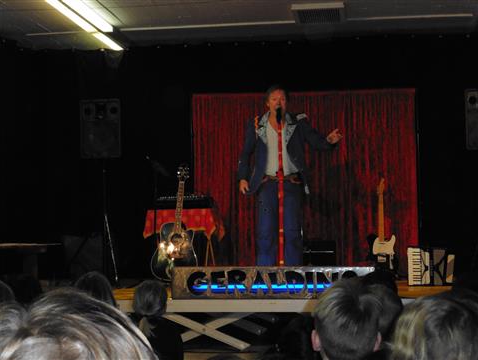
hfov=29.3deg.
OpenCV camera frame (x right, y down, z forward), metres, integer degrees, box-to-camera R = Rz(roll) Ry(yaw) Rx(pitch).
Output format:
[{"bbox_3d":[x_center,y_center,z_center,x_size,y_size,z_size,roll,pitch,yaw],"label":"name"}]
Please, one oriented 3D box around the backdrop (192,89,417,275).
[{"bbox_3d":[0.660,0.048,9.150,2.230,1.880,0.150,-1,-2,4],"label":"backdrop"}]

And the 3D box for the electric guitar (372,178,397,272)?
[{"bbox_3d":[1.364,0.461,8.700,0.325,0.980,0.070,-1,-11,3],"label":"electric guitar"}]

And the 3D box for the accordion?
[{"bbox_3d":[1.662,0.747,7.900,0.390,0.335,0.190,-1,-2,3],"label":"accordion"}]

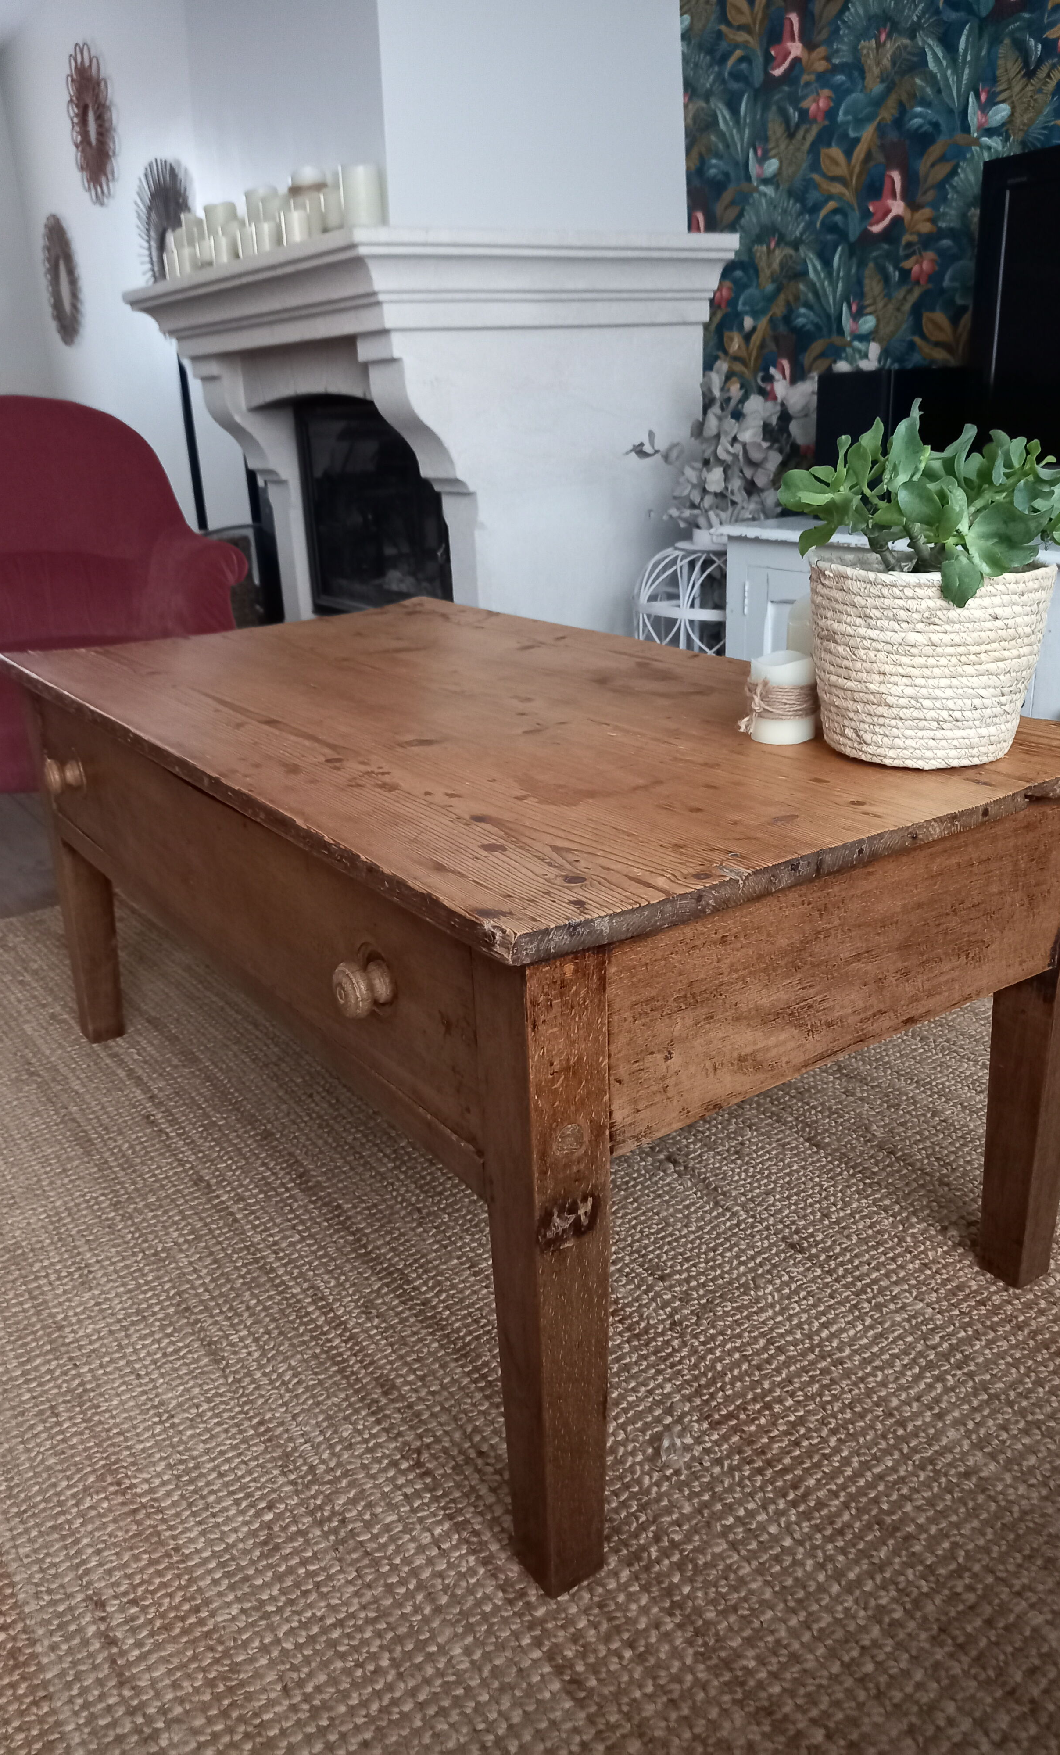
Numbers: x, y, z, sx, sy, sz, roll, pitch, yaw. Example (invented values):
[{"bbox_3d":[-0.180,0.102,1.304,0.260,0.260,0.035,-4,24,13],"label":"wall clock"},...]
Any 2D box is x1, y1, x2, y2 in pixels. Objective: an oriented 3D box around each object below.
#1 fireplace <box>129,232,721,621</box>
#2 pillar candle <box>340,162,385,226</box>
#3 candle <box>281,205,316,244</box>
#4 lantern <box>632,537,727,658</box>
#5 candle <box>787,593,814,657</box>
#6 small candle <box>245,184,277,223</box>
[{"bbox_3d":[-0.329,-1.084,3.486,0.934,1.090,1.494,-14,24,-29],"label":"fireplace"},{"bbox_3d":[-0.344,-1.405,2.637,0.088,0.140,0.088,-14,24,-29],"label":"pillar candle"},{"bbox_3d":[-0.509,-1.438,2.817,0.070,0.090,0.070,-14,24,-29],"label":"candle"},{"bbox_3d":[0.421,-0.554,2.941,0.360,0.430,0.360,-14,24,-29],"label":"lantern"},{"bbox_3d":[0.244,-0.186,1.061,0.051,0.100,0.051,-14,24,-29],"label":"candle"},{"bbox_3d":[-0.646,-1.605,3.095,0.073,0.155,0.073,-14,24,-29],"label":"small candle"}]

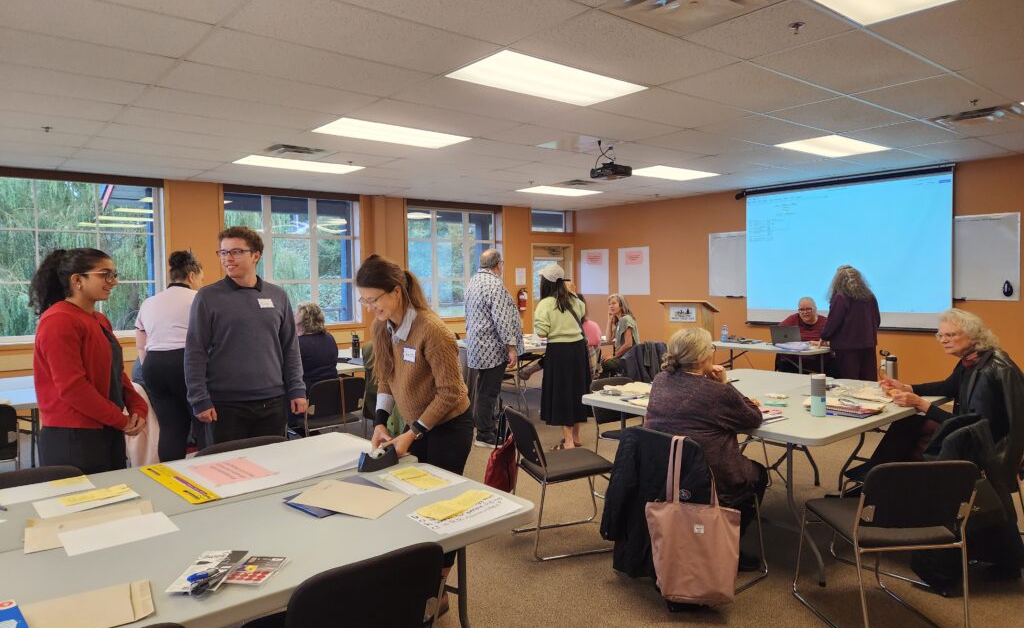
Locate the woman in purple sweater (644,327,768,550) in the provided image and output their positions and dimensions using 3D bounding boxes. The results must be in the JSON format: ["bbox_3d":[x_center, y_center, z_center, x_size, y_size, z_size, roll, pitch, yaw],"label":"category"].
[{"bbox_3d":[0.921,0.693,3.260,0.560,1.230,0.720,2,4,44],"label":"woman in purple sweater"}]

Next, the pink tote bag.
[{"bbox_3d":[0.816,0.910,3.060,0.420,0.730,0.150,1,3,25],"label":"pink tote bag"}]

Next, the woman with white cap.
[{"bbox_3d":[0.446,0.357,5.986,0.390,1.600,0.470,2,4,42],"label":"woman with white cap"}]

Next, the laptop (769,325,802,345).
[{"bbox_3d":[2.935,0.212,7.070,0.310,0.230,0.350,-4,4,-40],"label":"laptop"}]

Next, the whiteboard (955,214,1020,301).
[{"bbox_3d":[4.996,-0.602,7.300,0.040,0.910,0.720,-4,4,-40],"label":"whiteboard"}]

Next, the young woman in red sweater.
[{"bbox_3d":[-1.903,0.537,3.005,0.470,1.660,0.450,-1,3,-5],"label":"young woman in red sweater"}]

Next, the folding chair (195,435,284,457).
[{"bbox_3d":[-1.048,0.963,2.895,0.480,0.760,0.560,-4,4,-40],"label":"folding chair"}]

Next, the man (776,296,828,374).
[{"bbox_3d":[3.163,0.430,7.304,0.600,1.220,0.750,1,4,38],"label":"man"}]

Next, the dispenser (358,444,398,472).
[{"bbox_3d":[-0.540,0.581,2.768,0.165,0.085,0.065,-3,4,-38],"label":"dispenser"}]

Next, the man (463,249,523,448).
[{"bbox_3d":[-0.201,0.287,6.146,0.400,1.760,0.520,-4,4,-40],"label":"man"}]

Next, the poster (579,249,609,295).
[{"bbox_3d":[1.407,-0.708,11.551,0.010,0.762,0.635,-4,4,-40],"label":"poster"}]

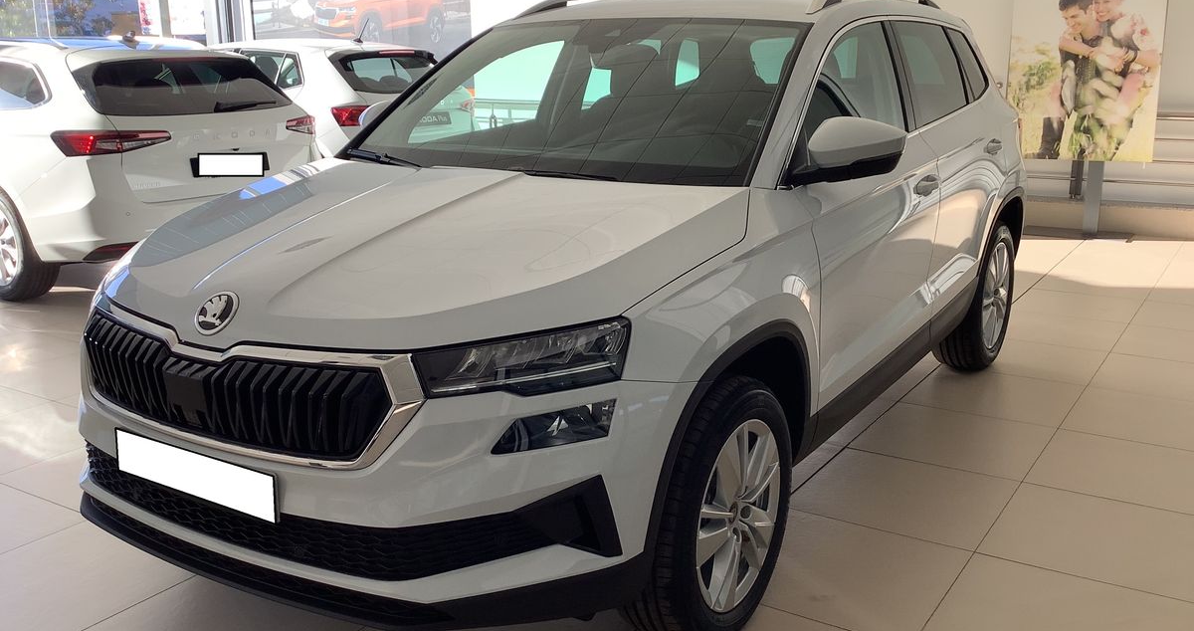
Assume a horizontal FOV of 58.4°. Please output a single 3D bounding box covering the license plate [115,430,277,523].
[{"bbox_3d":[-0.870,0.341,2.297,0.520,0.110,0.025,8,16,32],"label":"license plate"}]

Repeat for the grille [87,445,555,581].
[{"bbox_3d":[-0.807,0.365,2.403,1.500,0.150,0.270,8,17,32],"label":"grille"}]

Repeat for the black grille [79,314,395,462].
[{"bbox_3d":[-0.840,0.155,2.301,1.000,0.200,0.140,8,17,32],"label":"black grille"}]

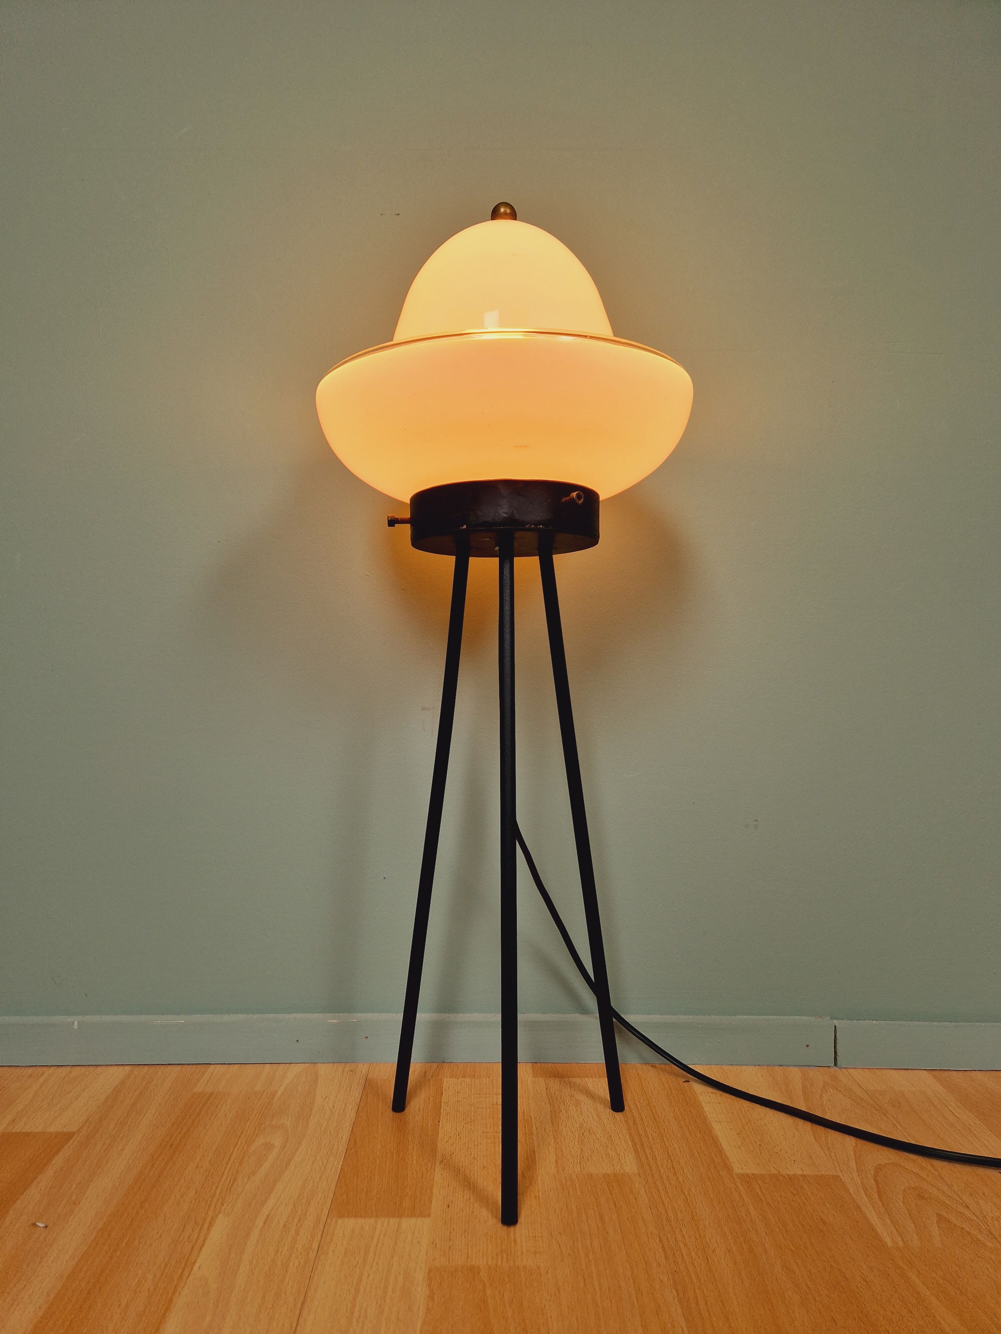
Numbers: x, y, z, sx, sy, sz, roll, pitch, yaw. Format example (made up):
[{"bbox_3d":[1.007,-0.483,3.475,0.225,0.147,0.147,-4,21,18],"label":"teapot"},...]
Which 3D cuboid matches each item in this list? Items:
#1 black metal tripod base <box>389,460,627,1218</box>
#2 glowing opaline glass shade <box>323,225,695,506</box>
[{"bbox_3d":[0.006,0.109,0.605,0.175,0.449,0.160,0,1,0],"label":"black metal tripod base"},{"bbox_3d":[0.003,-0.208,0.615,0.257,0.201,0.257,0,1,0],"label":"glowing opaline glass shade"}]

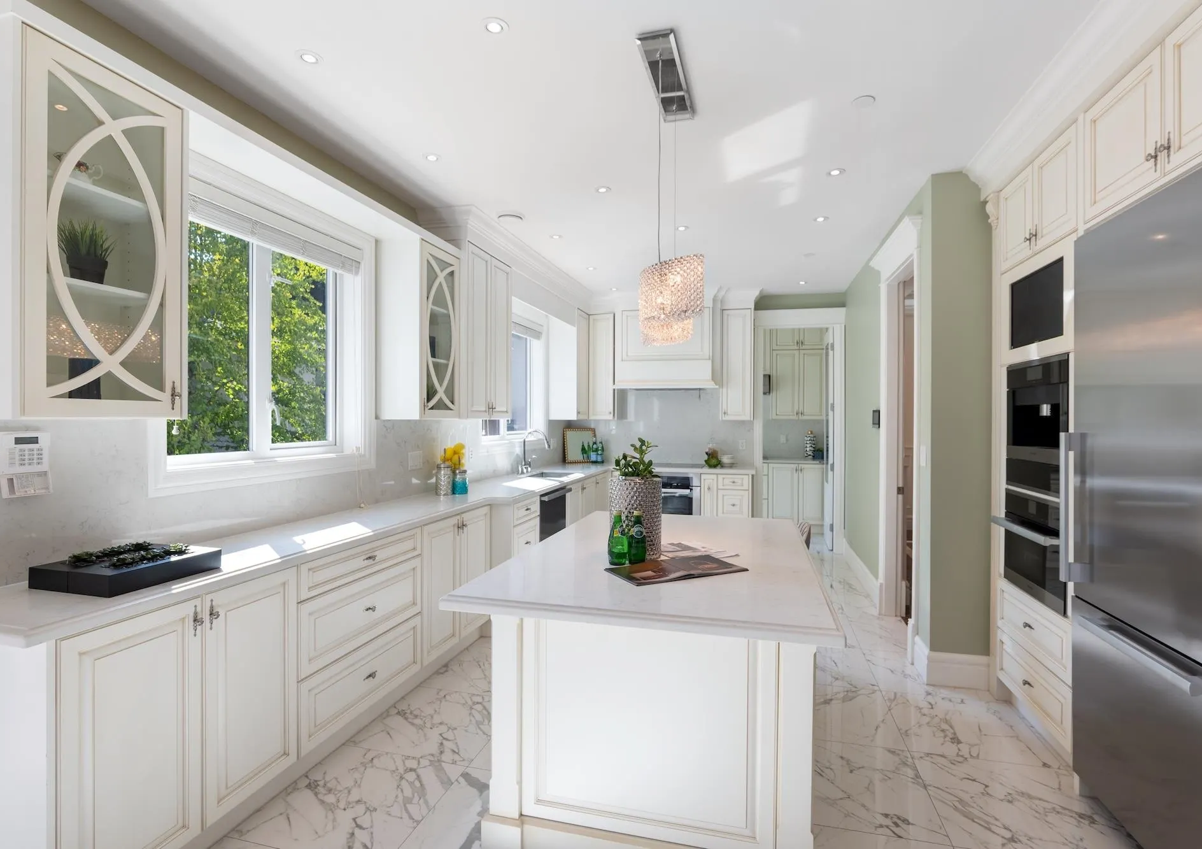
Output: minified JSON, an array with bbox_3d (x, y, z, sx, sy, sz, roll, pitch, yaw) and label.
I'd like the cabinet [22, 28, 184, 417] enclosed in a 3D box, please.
[{"bbox_3d":[-1.608,-0.542,1.719,0.330,1.040,0.440,0,0,15],"label":"cabinet"}]

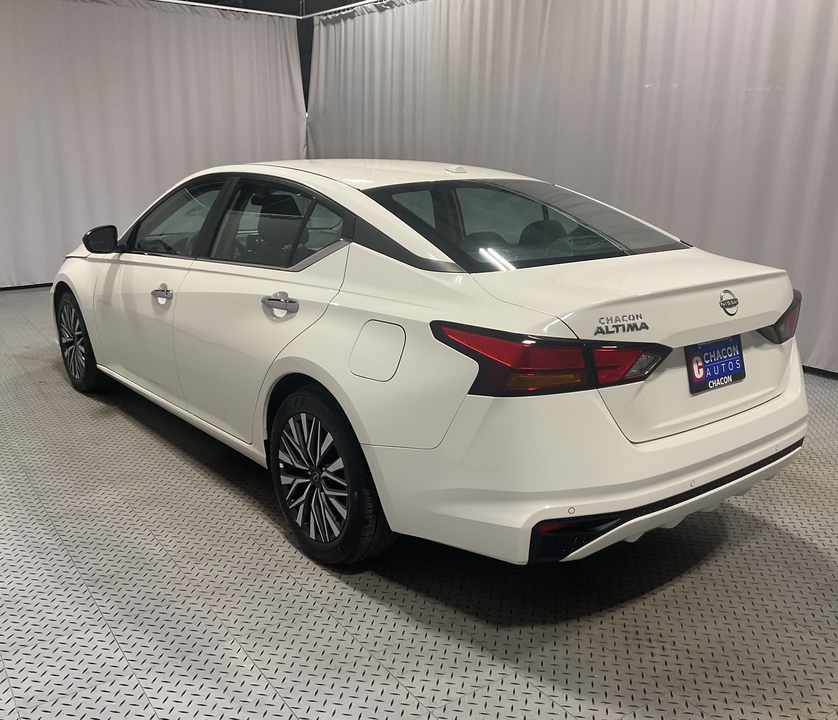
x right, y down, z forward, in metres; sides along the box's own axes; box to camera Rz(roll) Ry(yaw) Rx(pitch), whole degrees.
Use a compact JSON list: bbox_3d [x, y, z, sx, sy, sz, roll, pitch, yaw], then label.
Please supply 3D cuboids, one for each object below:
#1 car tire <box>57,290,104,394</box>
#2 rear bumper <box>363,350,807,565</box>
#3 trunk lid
[{"bbox_3d":[-2.092,-0.131,5.118,0.230,0.660,0.660,-11,18,-38],"label":"car tire"},{"bbox_3d":[0.772,0.221,2.841,1.820,0.550,0.780,-11,18,-38],"label":"rear bumper"},{"bbox_3d":[0.816,-0.082,2.714,1.340,0.480,0.610,-11,18,-38],"label":"trunk lid"}]

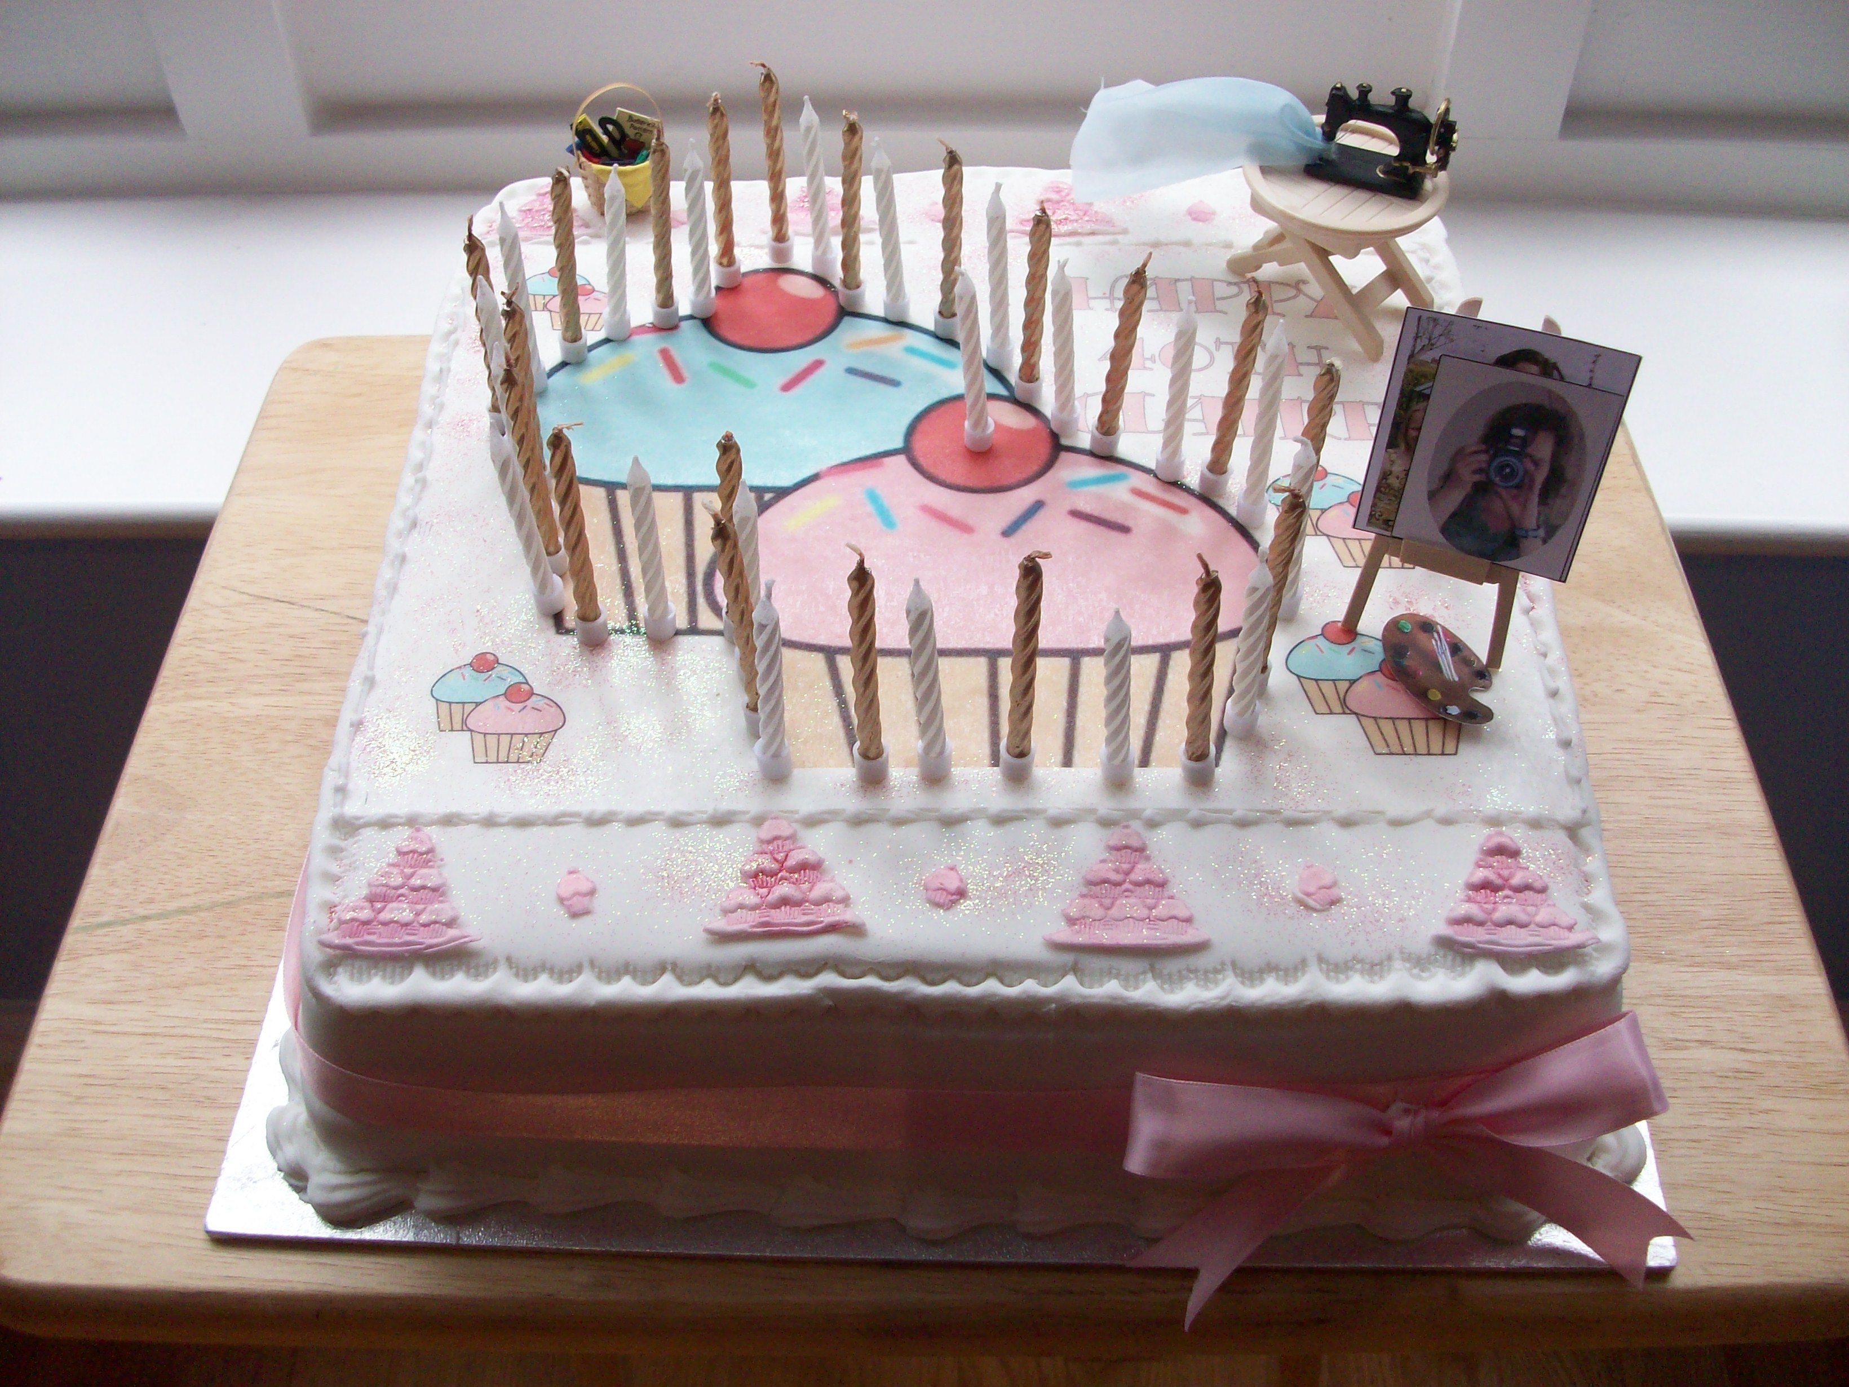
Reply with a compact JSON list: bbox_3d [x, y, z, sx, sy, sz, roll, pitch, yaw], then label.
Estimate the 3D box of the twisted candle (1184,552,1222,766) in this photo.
[{"bbox_3d":[0.063,-0.007,0.411,0.007,0.066,0.007,-3,47,3],"label":"twisted candle"}]

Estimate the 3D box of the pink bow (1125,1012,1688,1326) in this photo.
[{"bbox_3d":[0.111,0.107,0.411,0.132,0.075,0.048,0,50,0],"label":"pink bow"}]

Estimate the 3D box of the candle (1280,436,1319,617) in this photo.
[{"bbox_3d":[0.092,-0.042,0.451,0.006,0.057,0.006,-3,49,3],"label":"candle"}]

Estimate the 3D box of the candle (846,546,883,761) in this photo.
[{"bbox_3d":[-0.013,-0.008,0.410,0.006,0.069,0.006,0,46,1],"label":"candle"}]

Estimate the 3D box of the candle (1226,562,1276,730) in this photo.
[{"bbox_3d":[0.077,-0.012,0.425,0.006,0.058,0.006,-2,49,2],"label":"candle"}]

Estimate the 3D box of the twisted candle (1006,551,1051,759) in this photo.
[{"bbox_3d":[0.023,-0.007,0.410,0.006,0.069,0.006,0,49,0],"label":"twisted candle"}]

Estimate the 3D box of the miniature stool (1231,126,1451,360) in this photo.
[{"bbox_3d":[0.123,-0.136,0.544,0.060,0.045,0.059,0,49,0],"label":"miniature stool"}]

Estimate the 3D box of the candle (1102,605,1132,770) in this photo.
[{"bbox_3d":[0.045,-0.001,0.417,0.006,0.055,0.006,-3,49,4],"label":"candle"}]

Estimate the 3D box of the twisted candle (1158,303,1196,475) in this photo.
[{"bbox_3d":[0.069,-0.082,0.486,0.006,0.056,0.006,-1,49,1],"label":"twisted candle"}]

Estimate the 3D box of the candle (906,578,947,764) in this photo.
[{"bbox_3d":[0.000,-0.005,0.415,0.006,0.058,0.006,-3,47,3],"label":"candle"}]

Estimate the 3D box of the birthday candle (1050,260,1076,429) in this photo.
[{"bbox_3d":[0.038,-0.096,0.499,0.008,0.057,0.008,-3,52,3],"label":"birthday candle"}]

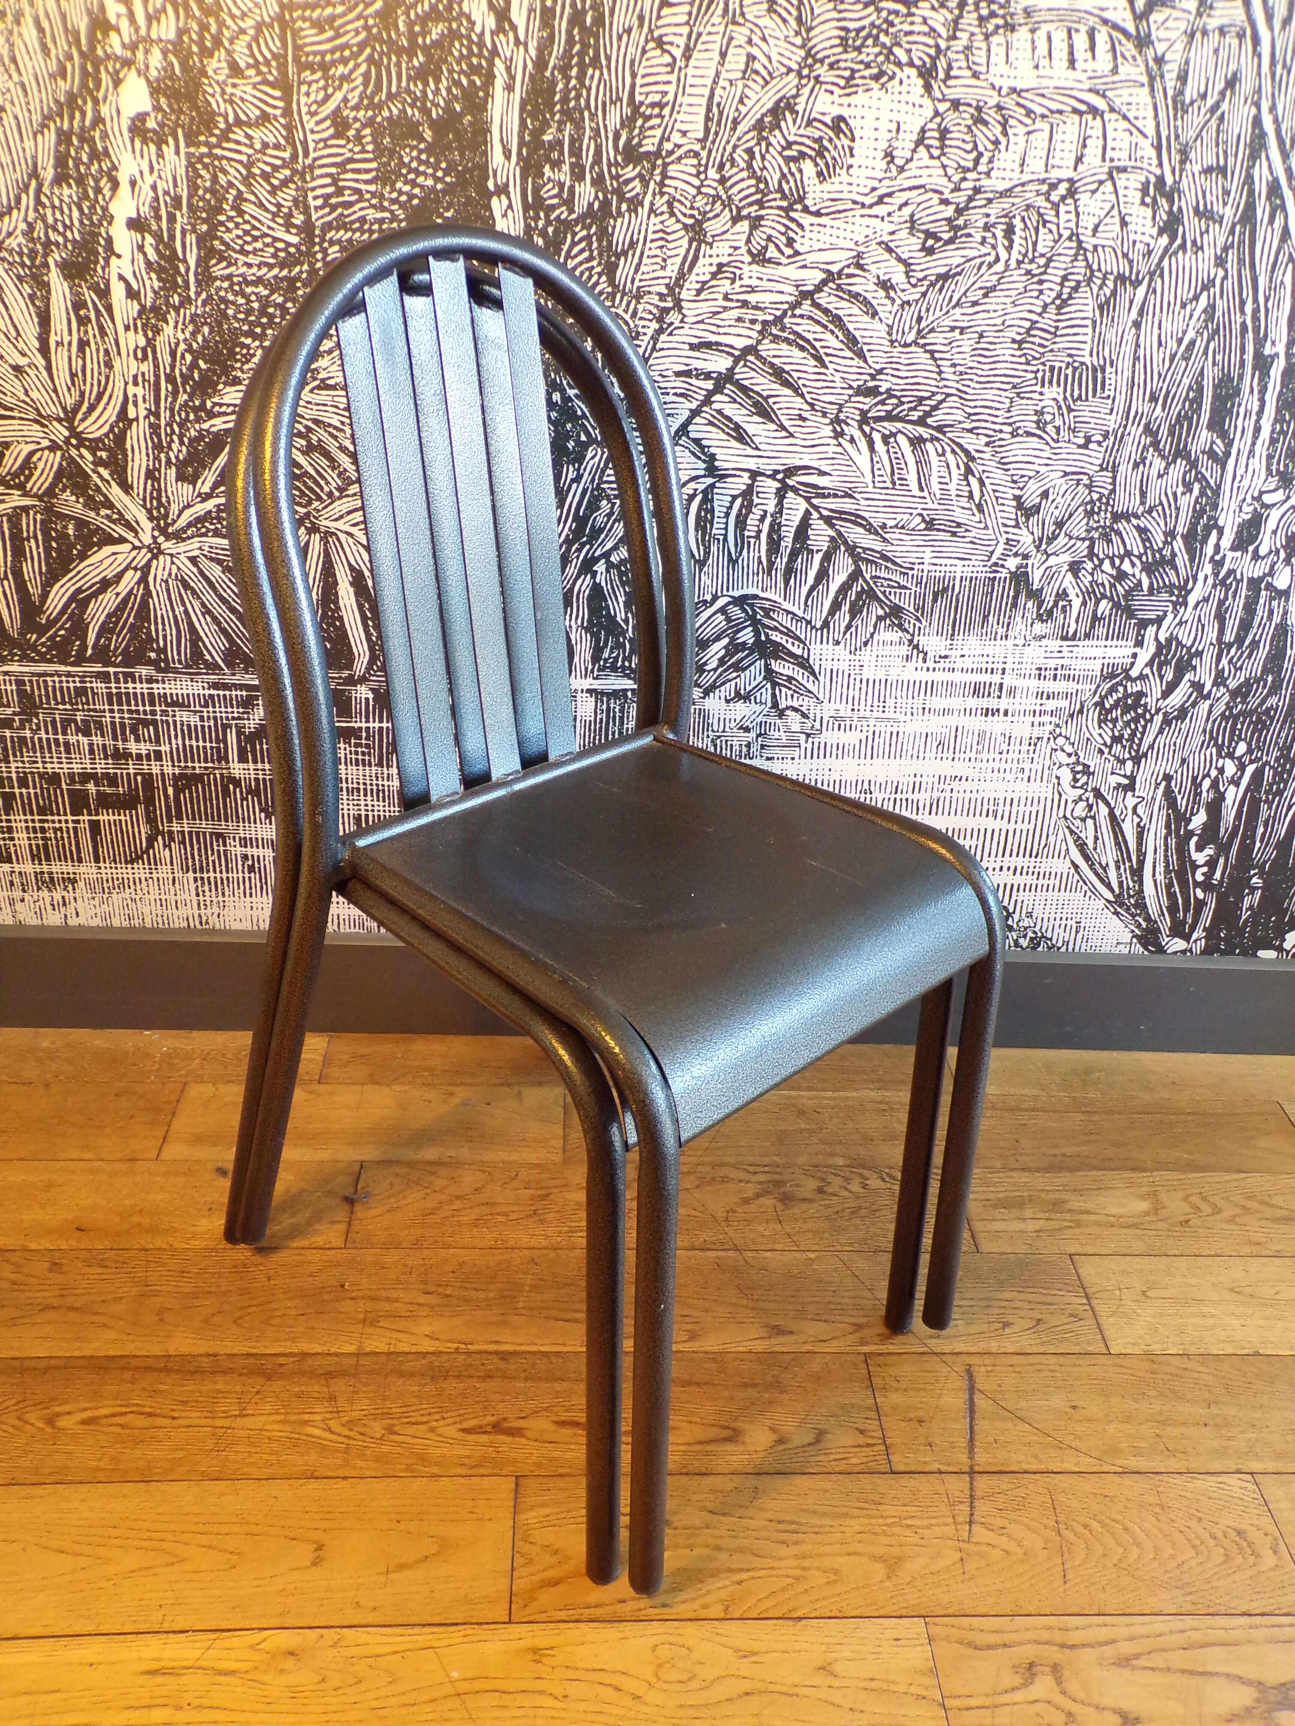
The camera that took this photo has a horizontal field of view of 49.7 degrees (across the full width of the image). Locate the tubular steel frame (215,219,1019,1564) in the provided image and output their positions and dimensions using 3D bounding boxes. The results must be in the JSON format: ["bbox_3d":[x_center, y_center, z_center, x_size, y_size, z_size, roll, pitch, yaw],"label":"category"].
[{"bbox_3d":[-0.022,0.014,1.067,0.438,0.859,0.532,-23,41,-39],"label":"tubular steel frame"}]

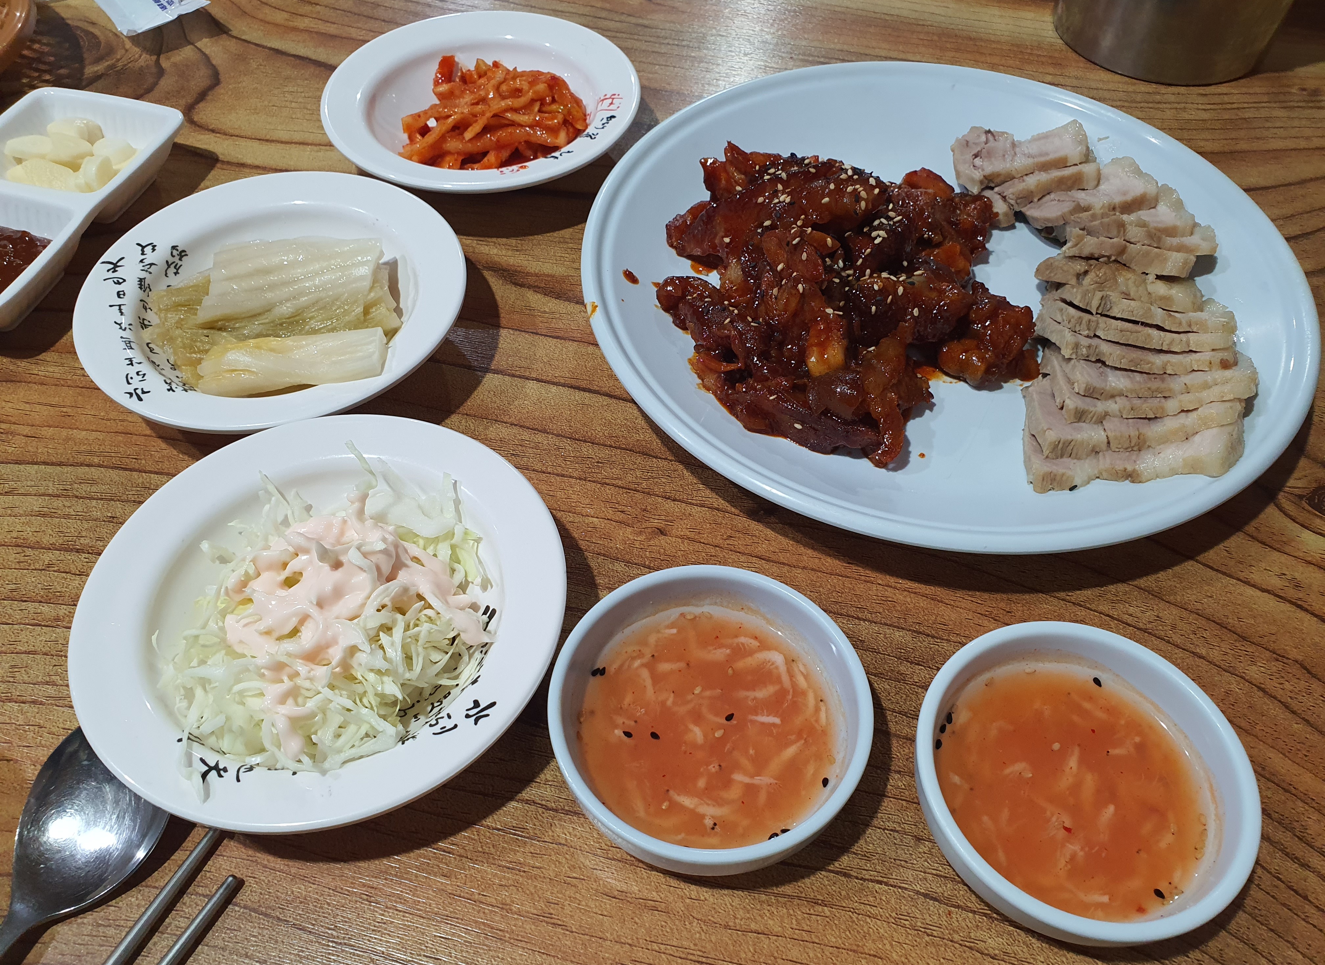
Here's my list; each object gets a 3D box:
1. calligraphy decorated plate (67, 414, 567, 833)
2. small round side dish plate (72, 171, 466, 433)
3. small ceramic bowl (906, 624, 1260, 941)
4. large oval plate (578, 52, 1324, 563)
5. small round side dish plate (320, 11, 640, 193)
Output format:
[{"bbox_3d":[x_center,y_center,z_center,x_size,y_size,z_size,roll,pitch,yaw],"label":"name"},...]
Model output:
[{"bbox_3d":[-0.102,0.041,0.310,0.144,0.026,0.144,1,53,-1],"label":"calligraphy decorated plate"},{"bbox_3d":[-0.148,-0.067,0.390,0.144,0.026,0.144,1,53,-1],"label":"small round side dish plate"},{"bbox_3d":[0.112,0.086,0.279,0.088,0.033,0.088,1,53,-1],"label":"small ceramic bowl"},{"bbox_3d":[0.110,-0.081,0.406,0.284,0.030,0.284,1,53,-1],"label":"large oval plate"},{"bbox_3d":[-0.083,-0.172,0.471,0.146,0.026,0.146,1,53,-1],"label":"small round side dish plate"}]

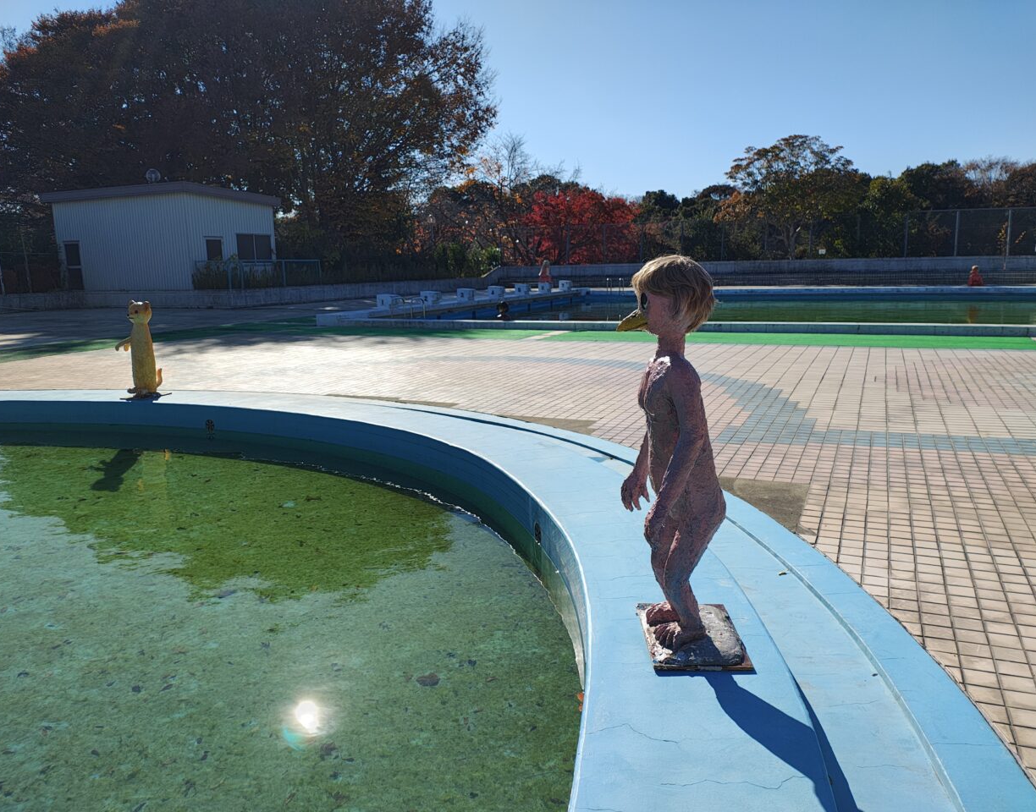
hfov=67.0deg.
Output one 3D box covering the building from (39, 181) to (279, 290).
[{"bbox_3d":[-14.624,-6.767,32.423,8.024,3.810,5.098,3,11,25],"label":"building"}]

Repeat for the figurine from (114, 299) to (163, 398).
[{"bbox_3d":[-4.101,-0.622,8.444,0.290,1.030,0.410,4,11,30],"label":"figurine"}]

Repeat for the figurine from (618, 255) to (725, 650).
[{"bbox_3d":[0.479,0.145,2.445,0.335,1.205,0.310,-2,10,0],"label":"figurine"}]

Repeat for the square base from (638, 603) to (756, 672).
[{"bbox_3d":[0.574,0.747,2.601,0.310,0.058,0.455,-1,10,4],"label":"square base"}]

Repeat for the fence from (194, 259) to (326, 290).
[{"bbox_3d":[-10.138,-5.275,30.909,0.100,1.070,6.947,3,11,25],"label":"fence"}]

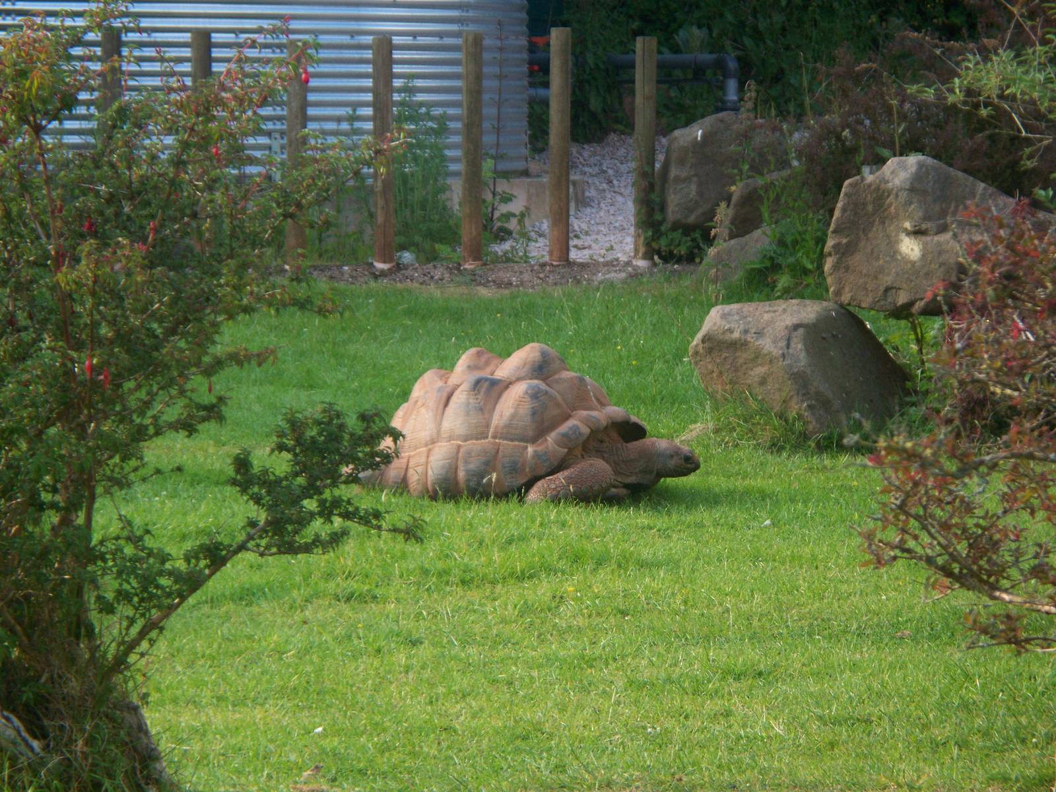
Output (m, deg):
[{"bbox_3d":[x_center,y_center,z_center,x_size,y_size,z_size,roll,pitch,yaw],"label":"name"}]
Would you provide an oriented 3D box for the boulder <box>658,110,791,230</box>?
[{"bbox_3d":[0.999,-1.138,28.000,0.690,0.610,0.580,0,3,0],"label":"boulder"}]

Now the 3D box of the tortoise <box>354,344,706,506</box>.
[{"bbox_3d":[0.027,0.085,18.658,1.220,0.530,0.760,1,4,25],"label":"tortoise"}]

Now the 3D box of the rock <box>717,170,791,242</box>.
[{"bbox_3d":[1.122,-0.942,27.200,0.380,0.360,0.330,0,3,0],"label":"rock"}]

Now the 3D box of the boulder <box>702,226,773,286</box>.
[{"bbox_3d":[1.002,-0.667,26.200,0.360,0.290,0.330,0,3,0],"label":"boulder"}]

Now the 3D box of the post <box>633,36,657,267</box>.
[{"bbox_3d":[0.579,-1.205,26.968,0.098,1.138,0.098,1,3,0],"label":"post"}]

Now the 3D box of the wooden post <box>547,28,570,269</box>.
[{"bbox_3d":[0.157,-1.225,26.867,0.098,1.166,0.098,0,3,0],"label":"wooden post"}]

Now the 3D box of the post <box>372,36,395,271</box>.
[{"bbox_3d":[-0.703,-1.181,26.618,0.098,1.139,0.098,0,3,0],"label":"post"}]

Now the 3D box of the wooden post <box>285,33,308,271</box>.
[{"bbox_3d":[-1.120,-1.181,26.520,0.098,1.087,0.098,0,3,0],"label":"wooden post"}]

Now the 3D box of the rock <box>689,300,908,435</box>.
[{"bbox_3d":[1.009,-0.103,20.500,0.810,0.500,0.720,0,3,0],"label":"rock"}]

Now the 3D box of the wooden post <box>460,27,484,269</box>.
[{"bbox_3d":[-0.271,-1.202,26.768,0.098,1.157,0.098,0,3,0],"label":"wooden post"}]

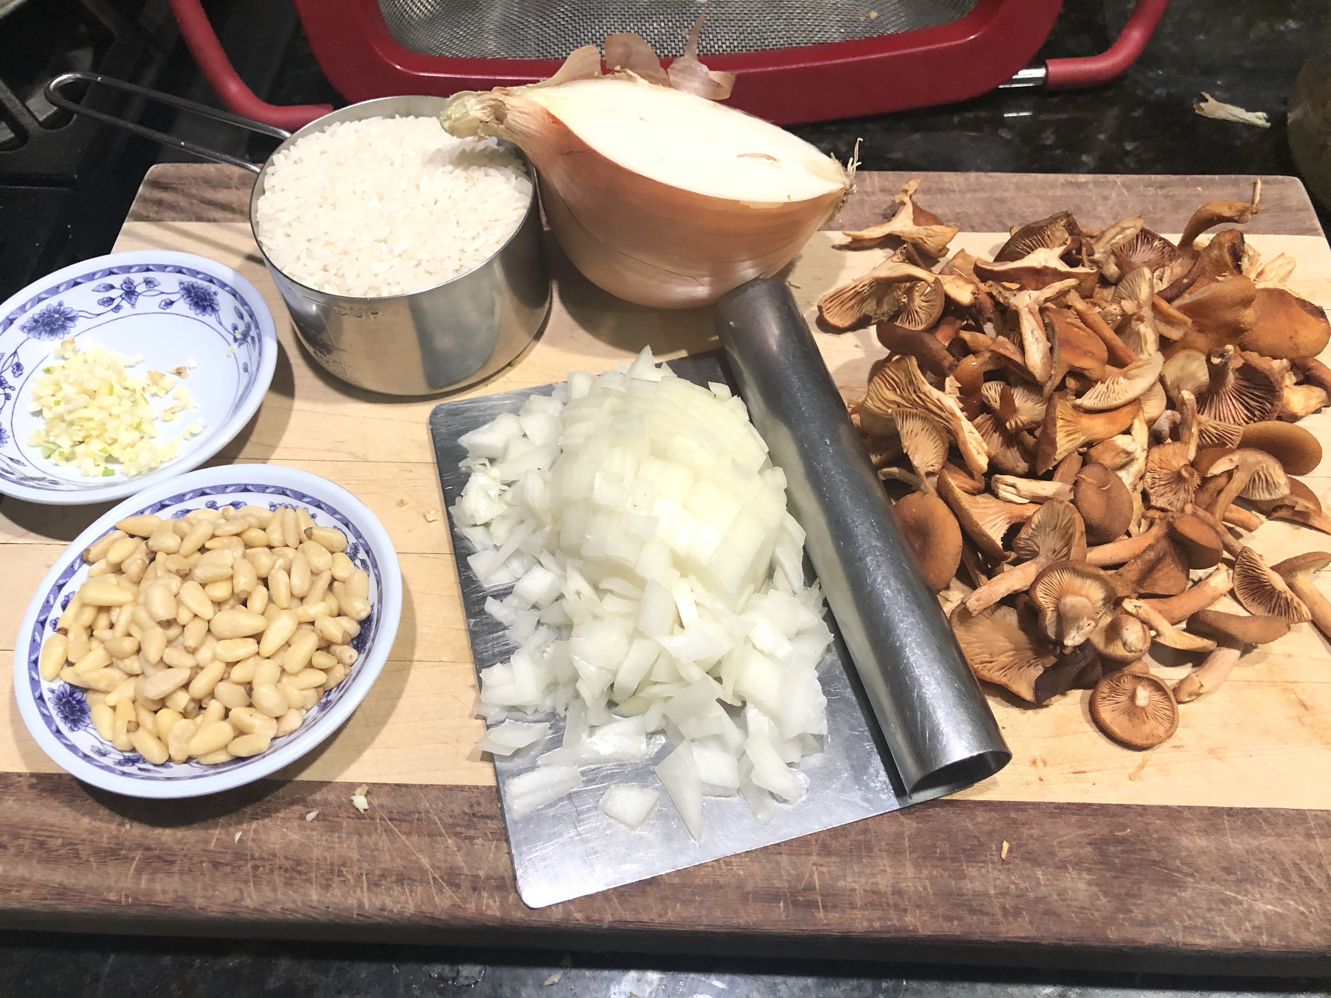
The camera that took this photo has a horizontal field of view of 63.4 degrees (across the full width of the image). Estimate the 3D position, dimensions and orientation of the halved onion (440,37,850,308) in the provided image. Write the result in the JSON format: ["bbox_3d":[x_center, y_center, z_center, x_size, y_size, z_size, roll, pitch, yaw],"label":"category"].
[{"bbox_3d":[-0.010,-0.091,0.331,0.119,0.053,0.101,16,33,0],"label":"halved onion"}]

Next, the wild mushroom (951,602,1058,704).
[{"bbox_3d":[0.087,0.039,0.274,0.027,0.013,0.024,2,69,-6],"label":"wild mushroom"}]

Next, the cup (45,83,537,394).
[{"bbox_3d":[-0.116,-0.092,0.344,0.164,0.045,0.084,20,62,12],"label":"cup"}]

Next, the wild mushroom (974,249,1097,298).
[{"bbox_3d":[0.113,-0.069,0.329,0.037,0.014,0.017,8,17,2],"label":"wild mushroom"}]

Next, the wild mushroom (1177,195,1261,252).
[{"bbox_3d":[0.179,-0.089,0.349,0.028,0.012,0.012,-31,24,2],"label":"wild mushroom"}]

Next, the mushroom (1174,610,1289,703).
[{"bbox_3d":[0.142,0.039,0.271,0.026,0.018,0.022,15,104,-3],"label":"mushroom"}]

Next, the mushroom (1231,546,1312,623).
[{"bbox_3d":[0.154,0.023,0.278,0.013,0.009,0.026,-44,66,20],"label":"mushroom"}]

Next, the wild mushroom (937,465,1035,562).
[{"bbox_3d":[0.086,0.004,0.291,0.028,0.021,0.028,-27,96,22],"label":"wild mushroom"}]

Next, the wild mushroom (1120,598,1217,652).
[{"bbox_3d":[0.130,0.032,0.278,0.017,0.010,0.020,-42,102,0],"label":"wild mushroom"}]

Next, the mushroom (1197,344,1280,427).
[{"bbox_3d":[0.162,-0.032,0.304,0.023,0.016,0.022,-4,59,6],"label":"mushroom"}]

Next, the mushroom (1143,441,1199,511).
[{"bbox_3d":[0.138,-0.006,0.295,0.015,0.010,0.019,0,90,18],"label":"mushroom"}]

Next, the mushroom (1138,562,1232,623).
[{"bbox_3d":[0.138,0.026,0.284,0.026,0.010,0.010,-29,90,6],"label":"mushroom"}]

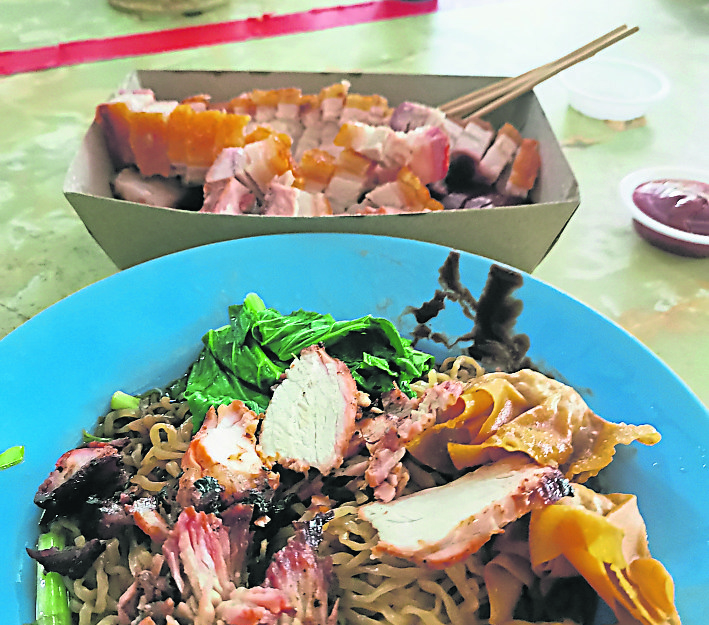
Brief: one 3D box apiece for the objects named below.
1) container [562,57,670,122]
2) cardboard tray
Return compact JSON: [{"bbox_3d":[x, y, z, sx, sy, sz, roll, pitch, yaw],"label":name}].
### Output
[{"bbox_3d":[0.165,-0.143,0.457,0.067,0.018,0.067,1,45,-1],"label":"container"},{"bbox_3d":[-0.011,-0.064,0.345,0.210,0.050,0.115,1,45,-1],"label":"cardboard tray"}]

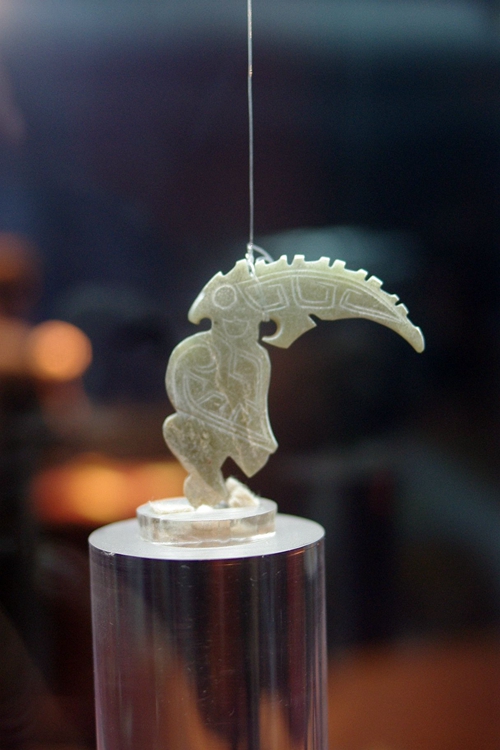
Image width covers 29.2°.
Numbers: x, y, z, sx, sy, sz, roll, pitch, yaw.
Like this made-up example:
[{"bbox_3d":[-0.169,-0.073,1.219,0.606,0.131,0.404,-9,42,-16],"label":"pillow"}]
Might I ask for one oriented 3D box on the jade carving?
[{"bbox_3d":[0.012,0.002,0.255,0.069,0.066,0.006,-1,3,-6],"label":"jade carving"}]

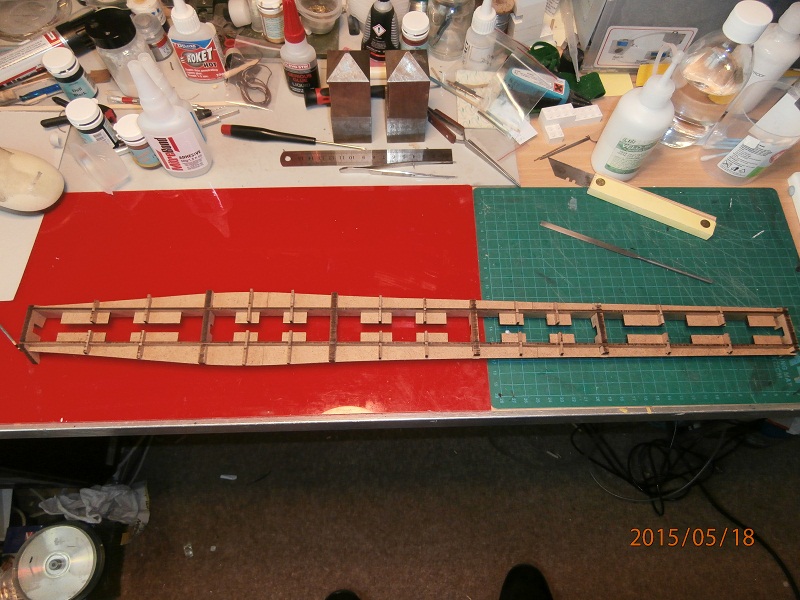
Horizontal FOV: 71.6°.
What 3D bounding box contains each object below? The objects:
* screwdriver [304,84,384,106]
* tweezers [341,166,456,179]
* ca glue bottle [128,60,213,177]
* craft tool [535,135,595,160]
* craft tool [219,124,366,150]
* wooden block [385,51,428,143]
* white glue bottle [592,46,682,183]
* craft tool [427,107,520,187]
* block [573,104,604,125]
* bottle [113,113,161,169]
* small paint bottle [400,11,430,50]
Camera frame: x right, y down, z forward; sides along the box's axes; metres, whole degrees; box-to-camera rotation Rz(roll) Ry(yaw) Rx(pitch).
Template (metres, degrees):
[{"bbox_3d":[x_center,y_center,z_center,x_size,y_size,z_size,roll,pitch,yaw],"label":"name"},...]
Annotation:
[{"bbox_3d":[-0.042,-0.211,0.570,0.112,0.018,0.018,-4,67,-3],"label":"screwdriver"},{"bbox_3d":[-0.002,-0.128,0.550,0.118,0.009,0.017,-1,65,-1],"label":"tweezers"},{"bbox_3d":[-0.213,-0.163,0.502,0.048,0.119,0.041,-10,66,-6],"label":"ca glue bottle"},{"bbox_3d":[0.165,-0.153,0.562,0.067,0.004,0.006,-24,69,-11],"label":"craft tool"},{"bbox_3d":[-0.106,-0.158,0.548,0.145,0.013,0.013,8,67,3],"label":"craft tool"},{"bbox_3d":[0.007,-0.191,0.528,0.037,0.080,0.037,-1,66,-1],"label":"wooden block"},{"bbox_3d":[0.220,-0.168,0.496,0.051,0.137,0.051,8,67,3],"label":"white glue bottle"},{"bbox_3d":[0.068,-0.154,0.551,0.017,0.010,0.137,-41,73,-17],"label":"craft tool"},{"bbox_3d":[0.195,-0.194,0.583,0.031,0.011,0.016,-12,66,-6],"label":"block"},{"bbox_3d":[-0.247,-0.148,0.524,0.029,0.045,0.029,0,66,-1],"label":"bottle"},{"bbox_3d":[0.017,-0.283,0.602,0.033,0.044,0.033,0,65,-1],"label":"small paint bottle"}]

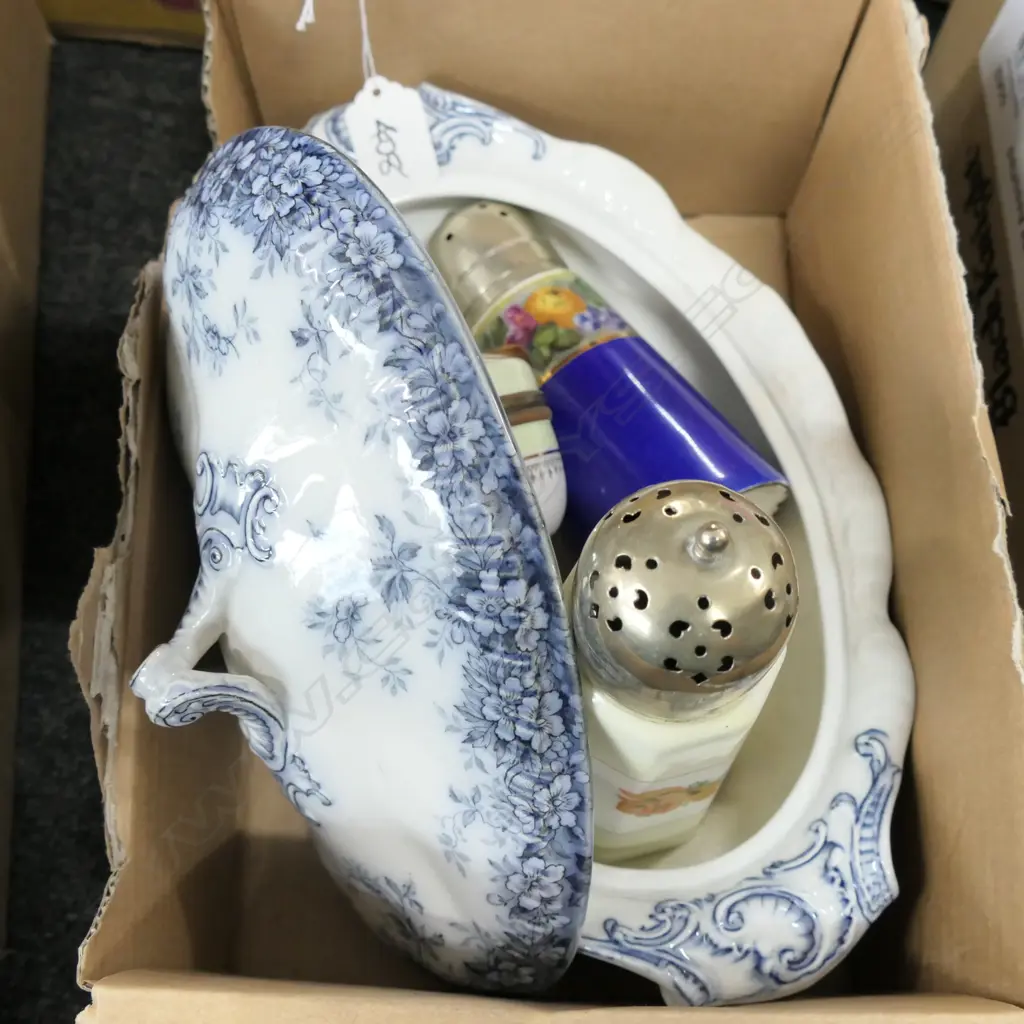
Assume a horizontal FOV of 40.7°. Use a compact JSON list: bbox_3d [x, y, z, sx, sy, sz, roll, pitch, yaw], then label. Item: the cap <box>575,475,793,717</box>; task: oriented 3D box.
[{"bbox_3d":[0.045,0.015,0.337,0.058,0.052,0.058,2,64,-4],"label":"cap"}]

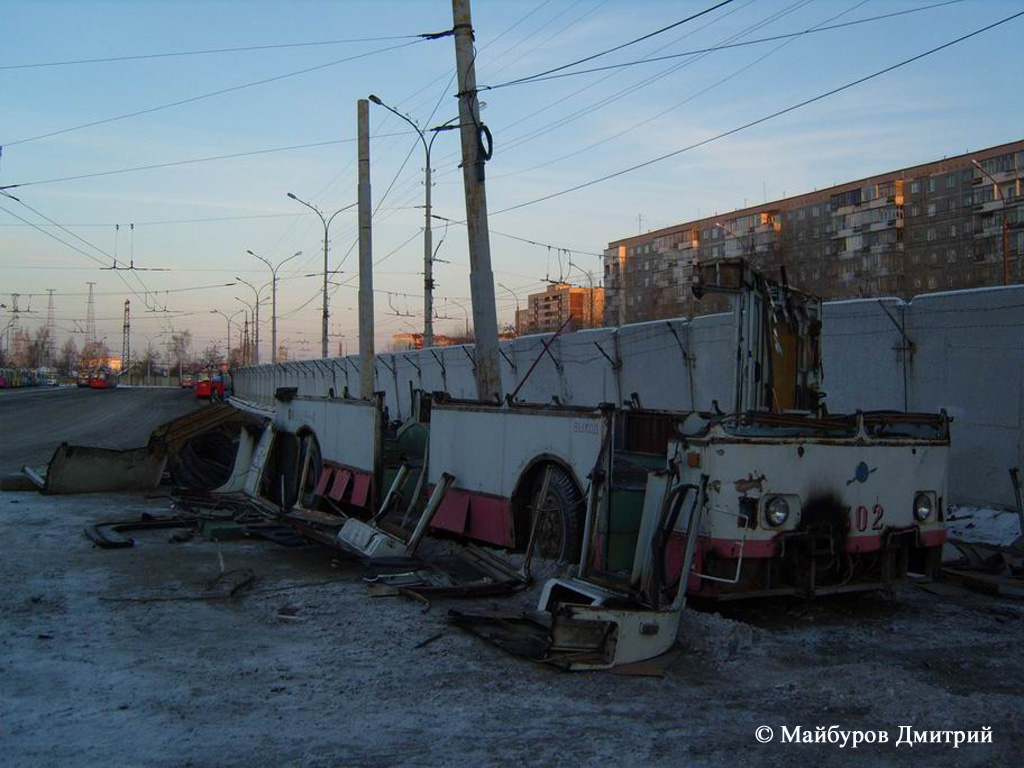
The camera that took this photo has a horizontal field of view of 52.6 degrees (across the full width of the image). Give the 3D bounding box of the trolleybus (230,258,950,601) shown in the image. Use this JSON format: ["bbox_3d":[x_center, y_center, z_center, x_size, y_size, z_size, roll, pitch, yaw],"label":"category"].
[{"bbox_3d":[-0.478,0.269,12.696,2.500,2.850,11.700,1,0,-31],"label":"trolleybus"}]

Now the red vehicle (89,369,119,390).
[{"bbox_3d":[-58.157,-0.595,147.527,2.500,3.000,11.500,0,0,-16],"label":"red vehicle"}]

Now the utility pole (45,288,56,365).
[{"bbox_3d":[-156.003,-16.310,350.000,3.500,32.000,3.500,0,0,-24],"label":"utility pole"}]

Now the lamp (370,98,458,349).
[{"bbox_3d":[-3.795,-5.589,46.500,5.100,14.200,0.450,0,0,-18],"label":"lamp"}]

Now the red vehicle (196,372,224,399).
[{"bbox_3d":[-30.752,-0.343,105.484,2.500,3.000,11.500,0,0,-17],"label":"red vehicle"}]

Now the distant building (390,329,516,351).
[{"bbox_3d":[-22.600,-9.810,407.000,48.000,18.400,15.000,0,0,-9],"label":"distant building"}]

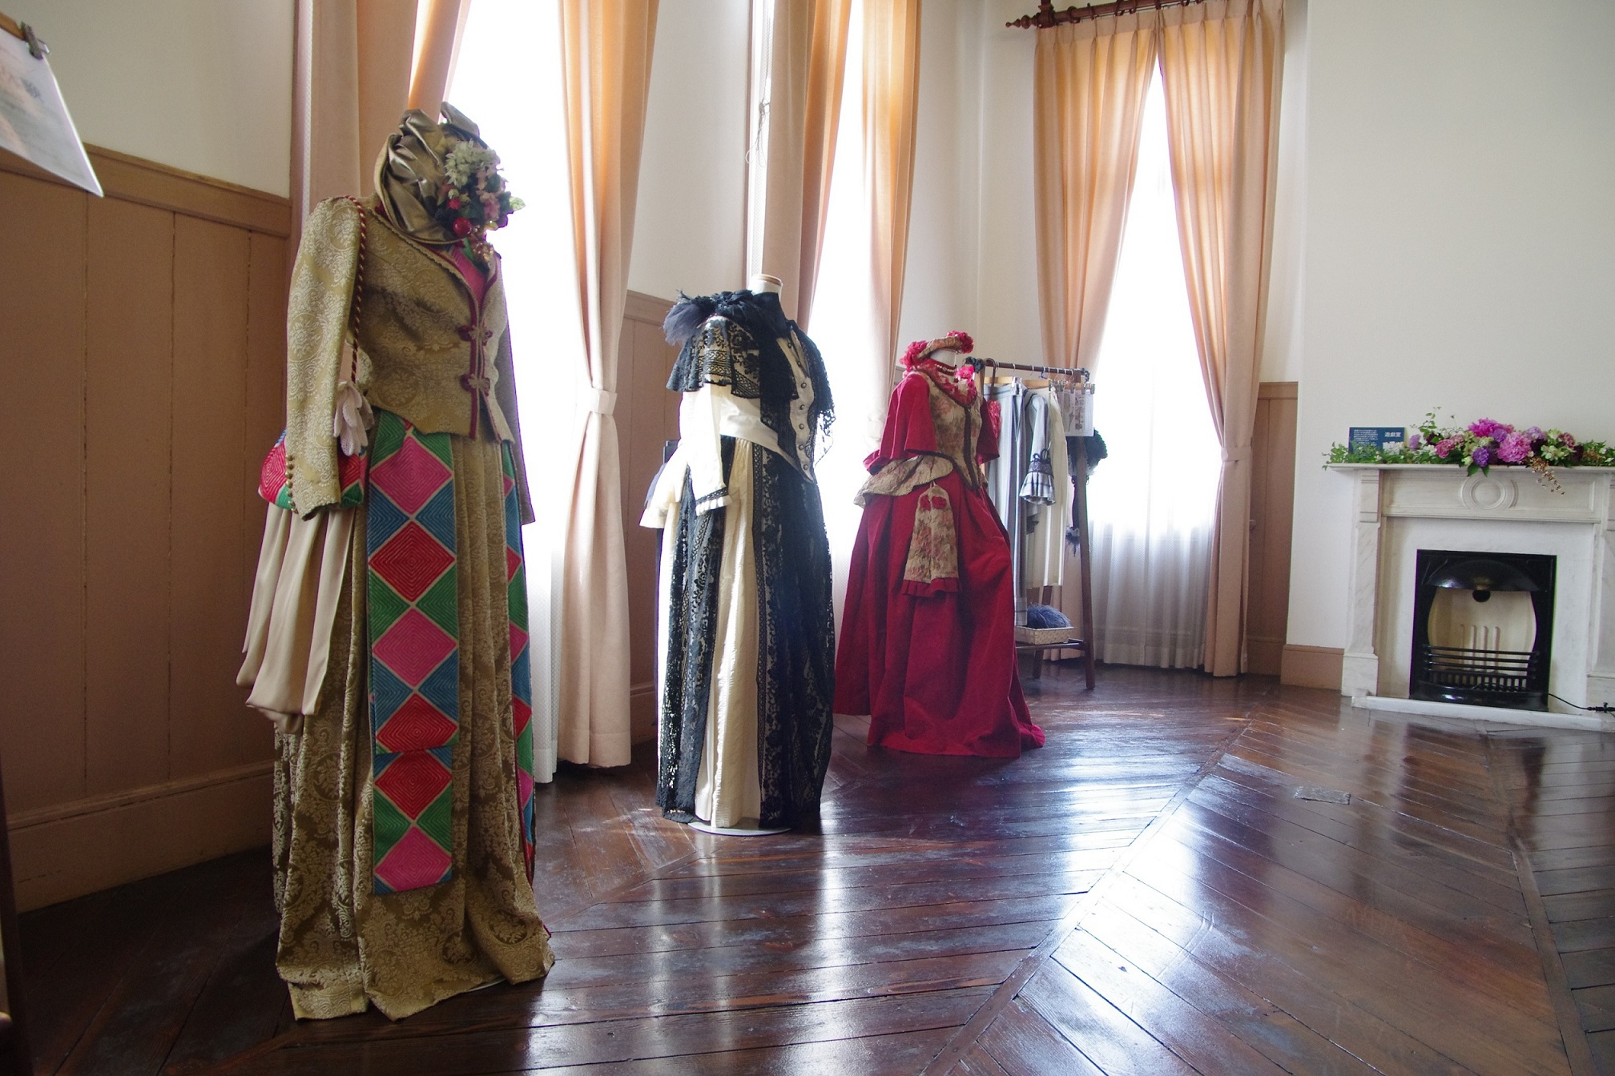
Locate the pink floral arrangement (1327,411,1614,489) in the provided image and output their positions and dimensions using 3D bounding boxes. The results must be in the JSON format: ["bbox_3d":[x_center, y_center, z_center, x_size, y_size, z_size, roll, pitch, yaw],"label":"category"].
[{"bbox_3d":[3.081,-0.398,4.921,1.220,0.356,0.250,3,2,25],"label":"pink floral arrangement"}]

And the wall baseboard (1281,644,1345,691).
[{"bbox_3d":[2.512,0.647,5.360,0.285,0.200,0.030,3,2,25],"label":"wall baseboard"}]

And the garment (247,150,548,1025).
[{"bbox_3d":[-0.769,-0.002,2.051,0.600,1.570,0.560,3,3,32],"label":"garment"}]

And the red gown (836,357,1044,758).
[{"bbox_3d":[0.504,0.036,4.064,0.700,1.410,0.800,0,3,-40],"label":"red gown"}]

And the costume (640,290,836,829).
[{"bbox_3d":[-0.181,0.044,2.973,0.560,1.420,0.500,3,3,35],"label":"costume"}]

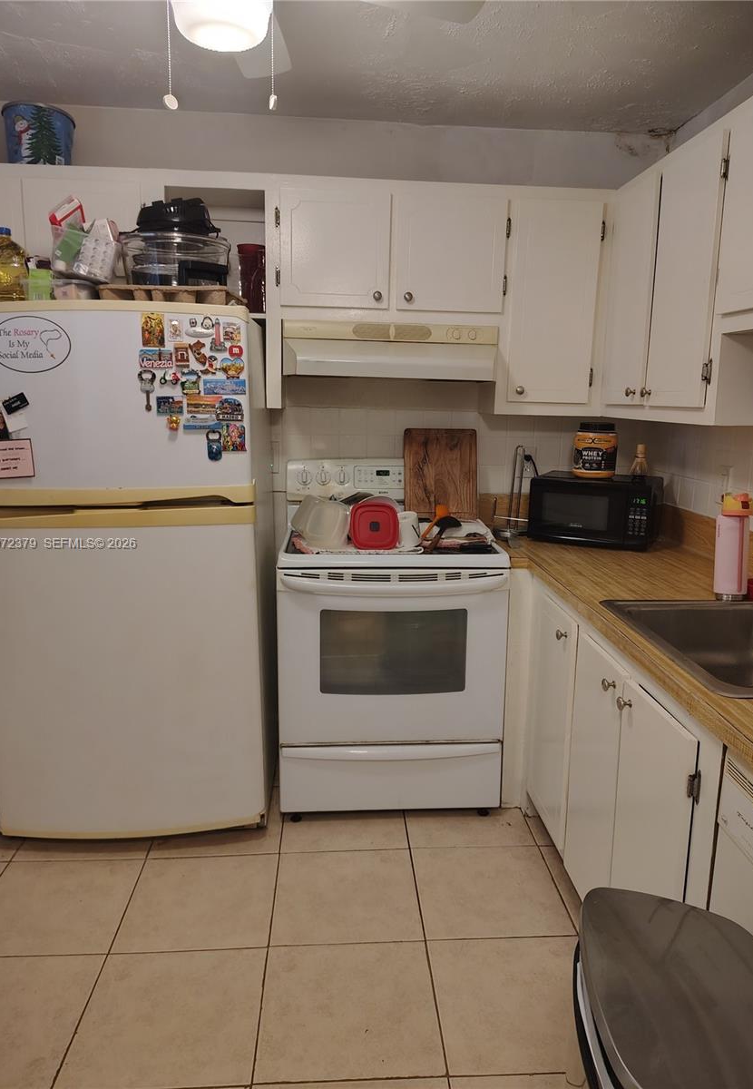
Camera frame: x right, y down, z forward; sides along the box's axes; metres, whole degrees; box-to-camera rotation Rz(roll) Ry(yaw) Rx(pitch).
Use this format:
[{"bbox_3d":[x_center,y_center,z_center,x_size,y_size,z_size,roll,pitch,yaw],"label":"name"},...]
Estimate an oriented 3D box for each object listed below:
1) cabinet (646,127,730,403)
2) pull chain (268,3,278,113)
[{"bbox_3d":[1.018,-0.729,2.119,0.335,0.690,0.375,0,11,-4],"label":"cabinet"},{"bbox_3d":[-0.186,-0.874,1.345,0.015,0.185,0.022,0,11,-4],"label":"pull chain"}]

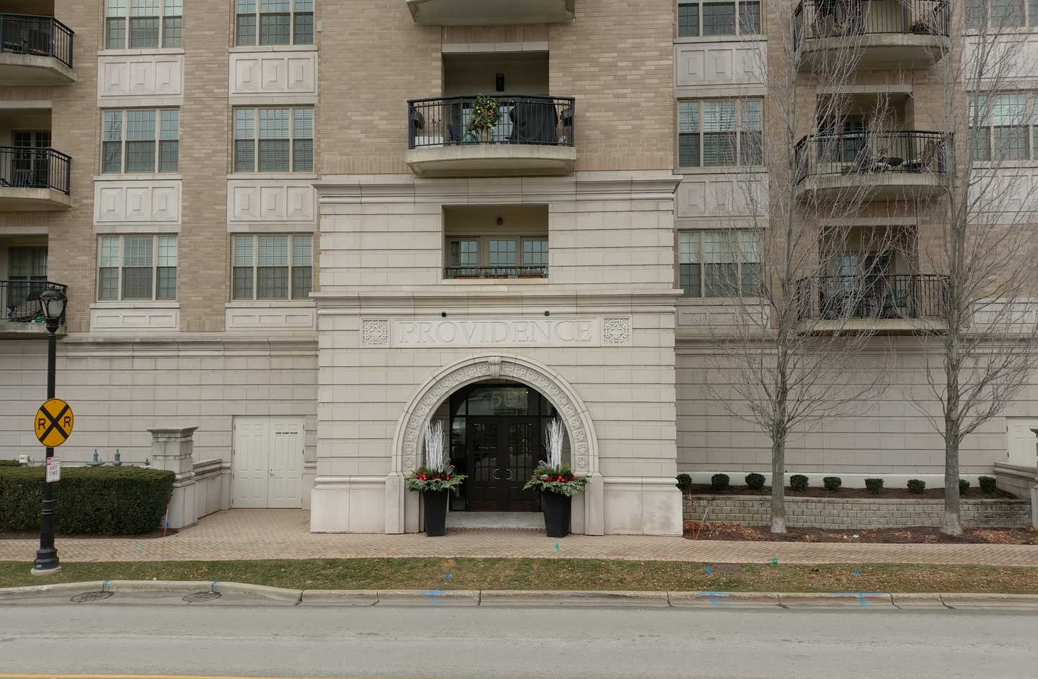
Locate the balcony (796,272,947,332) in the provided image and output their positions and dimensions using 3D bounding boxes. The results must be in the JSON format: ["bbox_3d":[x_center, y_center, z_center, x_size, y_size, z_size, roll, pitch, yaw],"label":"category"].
[{"bbox_3d":[8.863,-0.834,19.376,3.540,1.387,1.270,0,-2,3],"label":"balcony"}]

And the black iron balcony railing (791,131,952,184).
[{"bbox_3d":[8.820,-4.453,19.305,3.480,1.050,1.350,0,-3,3],"label":"black iron balcony railing"}]

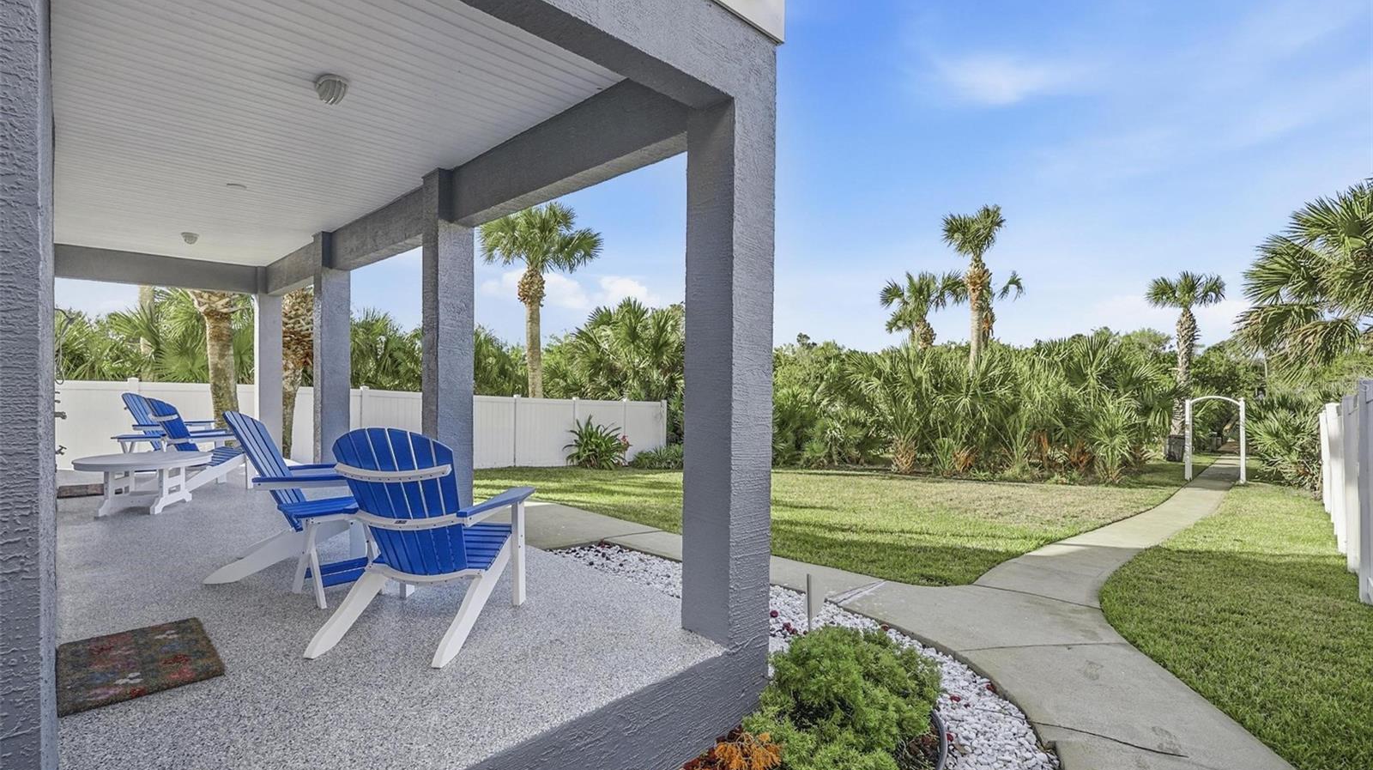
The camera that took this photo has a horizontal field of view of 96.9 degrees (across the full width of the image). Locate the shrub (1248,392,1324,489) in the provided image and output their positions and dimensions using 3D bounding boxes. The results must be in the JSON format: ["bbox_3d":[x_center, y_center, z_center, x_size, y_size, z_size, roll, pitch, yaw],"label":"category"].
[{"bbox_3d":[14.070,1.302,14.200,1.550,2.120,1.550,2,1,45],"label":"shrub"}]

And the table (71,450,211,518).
[{"bbox_3d":[-4.619,0.838,5.212,0.928,0.434,0.928,0,1,-13],"label":"table"}]

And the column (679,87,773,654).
[{"bbox_3d":[0.192,-0.052,2.775,0.284,2.355,0.284,1,1,45],"label":"column"}]

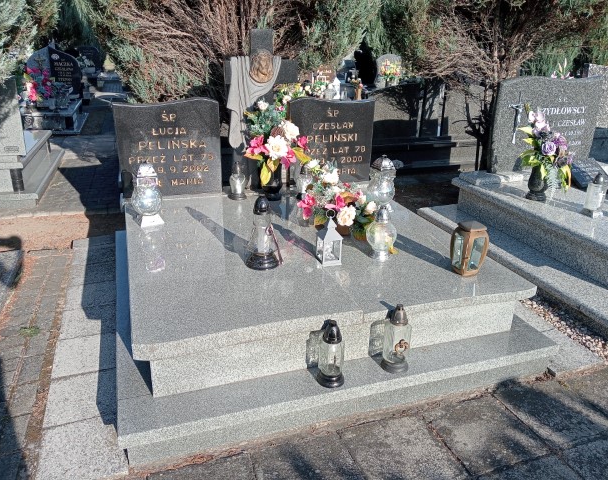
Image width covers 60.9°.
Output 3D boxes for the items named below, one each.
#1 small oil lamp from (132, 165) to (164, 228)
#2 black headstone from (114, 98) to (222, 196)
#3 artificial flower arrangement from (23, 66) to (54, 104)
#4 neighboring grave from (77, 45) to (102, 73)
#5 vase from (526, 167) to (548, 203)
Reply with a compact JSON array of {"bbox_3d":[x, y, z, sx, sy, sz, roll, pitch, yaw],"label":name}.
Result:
[{"bbox_3d":[-0.907,-0.262,2.964,0.172,0.355,0.172,-13,25,-31],"label":"small oil lamp"},{"bbox_3d":[-0.870,-0.600,3.364,0.640,0.621,0.085,-6,22,-18],"label":"black headstone"},{"bbox_3d":[-4.748,-2.759,9.256,0.510,0.655,0.416,-6,22,-18],"label":"artificial flower arrangement"},{"bbox_3d":[-5.958,-4.997,14.283,0.667,0.638,0.100,-6,22,-18],"label":"neighboring grave"},{"bbox_3d":[1.687,-0.415,3.719,0.138,0.250,0.138,-6,22,-18],"label":"vase"}]

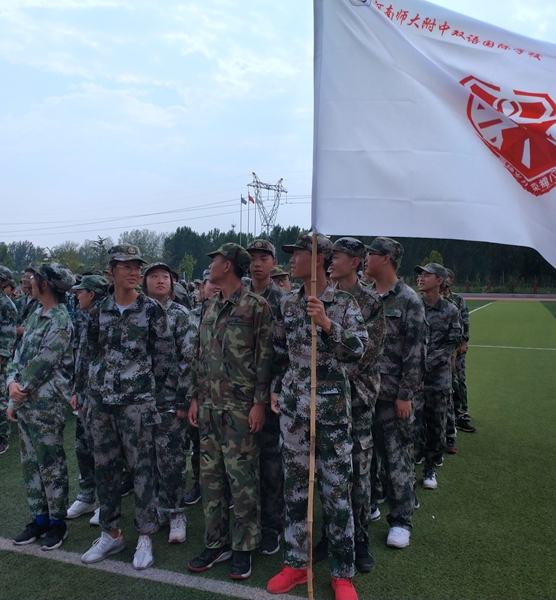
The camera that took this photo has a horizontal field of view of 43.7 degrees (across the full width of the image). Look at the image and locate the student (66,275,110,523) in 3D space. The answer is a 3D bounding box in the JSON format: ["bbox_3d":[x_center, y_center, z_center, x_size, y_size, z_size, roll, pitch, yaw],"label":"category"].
[{"bbox_3d":[-1.216,0.610,4.520,0.430,1.560,0.340,1,1,32],"label":"student"}]

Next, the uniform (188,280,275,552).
[{"bbox_3d":[-0.256,0.632,3.740,0.490,1.470,0.320,1,1,20],"label":"uniform"}]

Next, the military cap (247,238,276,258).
[{"bbox_3d":[-0.093,-0.297,3.920,0.170,0.115,0.240,1,1,14],"label":"military cap"}]

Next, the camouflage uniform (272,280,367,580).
[{"bbox_3d":[0.203,0.645,3.400,0.490,1.470,0.380,1,1,8],"label":"camouflage uniform"}]

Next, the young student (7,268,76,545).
[{"bbox_3d":[-1.381,0.588,4.050,0.430,1.620,0.390,2,2,36],"label":"young student"}]

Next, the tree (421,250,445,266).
[{"bbox_3d":[19.962,-3.367,89.000,2.800,5.980,2.700,1,1,0],"label":"tree"}]

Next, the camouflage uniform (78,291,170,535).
[{"bbox_3d":[-0.847,0.628,3.850,0.510,1.360,0.320,1,1,13],"label":"camouflage uniform"}]

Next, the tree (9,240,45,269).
[{"bbox_3d":[-37.364,-5.026,103.000,5.300,7.480,5.200,1,1,0],"label":"tree"}]

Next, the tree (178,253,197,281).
[{"bbox_3d":[-11.487,-3.318,88.000,2.400,5.300,2.300,1,1,0],"label":"tree"}]

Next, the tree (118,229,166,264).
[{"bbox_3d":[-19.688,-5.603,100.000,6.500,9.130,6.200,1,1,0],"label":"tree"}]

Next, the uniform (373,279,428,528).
[{"bbox_3d":[0.733,0.624,4.180,0.320,1.490,0.460,-1,2,-43],"label":"uniform"}]

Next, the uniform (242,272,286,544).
[{"bbox_3d":[-0.121,0.634,4.087,0.480,1.550,0.310,1,1,16],"label":"uniform"}]

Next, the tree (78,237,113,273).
[{"bbox_3d":[-19.742,-3.623,75.000,3.700,6.600,3.700,1,1,0],"label":"tree"}]

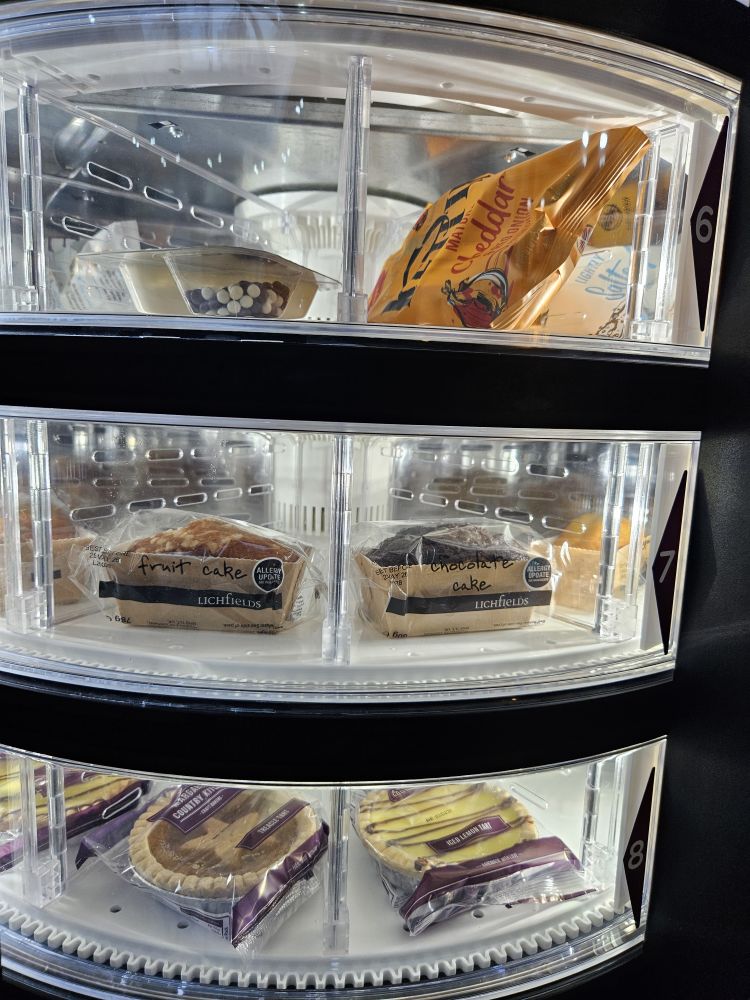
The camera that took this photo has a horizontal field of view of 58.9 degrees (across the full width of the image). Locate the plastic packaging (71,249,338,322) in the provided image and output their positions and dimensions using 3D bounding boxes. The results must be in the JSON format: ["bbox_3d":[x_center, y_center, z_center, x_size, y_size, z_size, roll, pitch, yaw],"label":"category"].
[{"bbox_3d":[-0.084,-0.106,0.359,0.102,0.035,0.102,6,9,21],"label":"plastic packaging"}]

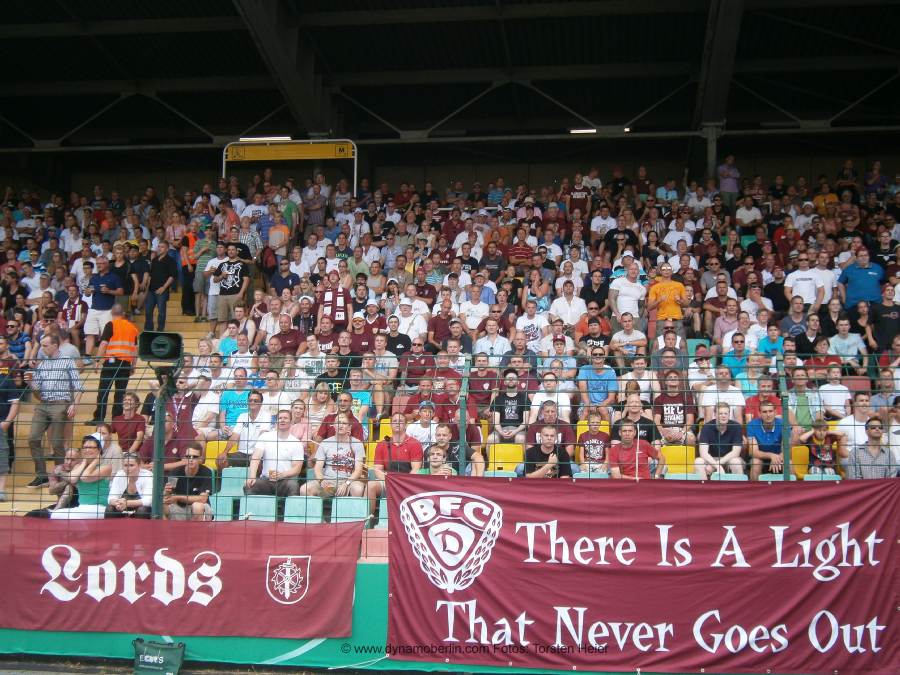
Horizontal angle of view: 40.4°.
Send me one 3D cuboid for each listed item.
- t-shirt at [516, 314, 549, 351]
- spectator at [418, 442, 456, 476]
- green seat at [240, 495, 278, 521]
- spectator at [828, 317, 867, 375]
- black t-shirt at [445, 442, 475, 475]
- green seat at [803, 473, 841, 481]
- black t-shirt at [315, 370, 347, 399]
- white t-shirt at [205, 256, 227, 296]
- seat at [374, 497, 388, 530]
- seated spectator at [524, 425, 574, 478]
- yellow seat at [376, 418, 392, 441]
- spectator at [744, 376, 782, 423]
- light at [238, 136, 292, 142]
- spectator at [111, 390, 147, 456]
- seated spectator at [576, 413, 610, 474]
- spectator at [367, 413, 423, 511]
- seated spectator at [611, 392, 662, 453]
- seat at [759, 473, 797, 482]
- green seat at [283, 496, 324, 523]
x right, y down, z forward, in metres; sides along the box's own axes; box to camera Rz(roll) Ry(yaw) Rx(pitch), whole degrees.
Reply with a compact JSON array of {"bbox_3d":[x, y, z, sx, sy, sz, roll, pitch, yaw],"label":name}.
[{"bbox_3d":[1.233,-0.059,18.151,0.500,0.580,0.300,0,-6,9],"label":"t-shirt"},{"bbox_3d":[-0.140,1.704,12.304,0.500,1.273,0.750,0,-7,7],"label":"spectator"},{"bbox_3d":[-2.033,1.864,12.644,0.420,0.420,0.420,0,-5,7],"label":"green seat"},{"bbox_3d":[5.377,0.321,16.538,0.520,1.245,0.750,-1,-6,14],"label":"spectator"},{"bbox_3d":[0.005,1.402,13.284,0.520,0.600,0.340,-1,-4,14],"label":"black t-shirt"},{"bbox_3d":[3.942,1.645,12.815,0.430,0.420,0.440,0,-4,8],"label":"green seat"},{"bbox_3d":[-1.545,0.764,15.869,0.500,0.620,0.300,0,-5,7],"label":"black t-shirt"},{"bbox_3d":[-4.055,-1.064,21.500,0.520,0.700,0.320,1,-4,-6],"label":"white t-shirt"},{"bbox_3d":[-0.562,1.849,12.453,0.420,0.420,0.420,0,-5,7],"label":"seat"},{"bbox_3d":[1.062,1.524,13.058,0.520,1.167,0.800,0,-7,7],"label":"seated spectator"},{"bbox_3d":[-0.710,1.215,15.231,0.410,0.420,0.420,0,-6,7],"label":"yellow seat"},{"bbox_3d":[3.776,1.052,14.590,0.520,1.190,0.800,0,-7,7],"label":"spectator"},{"bbox_3d":[-4.806,-5.153,31.800,1.530,0.100,0.150,0,-6,9],"label":"light"},{"bbox_3d":[-3.874,1.266,14.705,0.480,1.240,0.750,0,-6,12],"label":"spectator"},{"bbox_3d":[1.646,1.365,14.007,0.400,1.020,0.620,0,-7,7],"label":"seated spectator"},{"bbox_3d":[-0.621,1.461,13.286,0.580,1.311,0.800,0,-7,7],"label":"spectator"},{"bbox_3d":[2.107,1.258,13.807,0.540,1.255,0.750,0,-6,9],"label":"seated spectator"},{"bbox_3d":[3.480,1.652,12.880,0.430,0.420,0.440,0,-4,8],"label":"seat"},{"bbox_3d":[-1.566,1.856,12.630,0.420,0.420,0.440,0,-7,7],"label":"green seat"}]

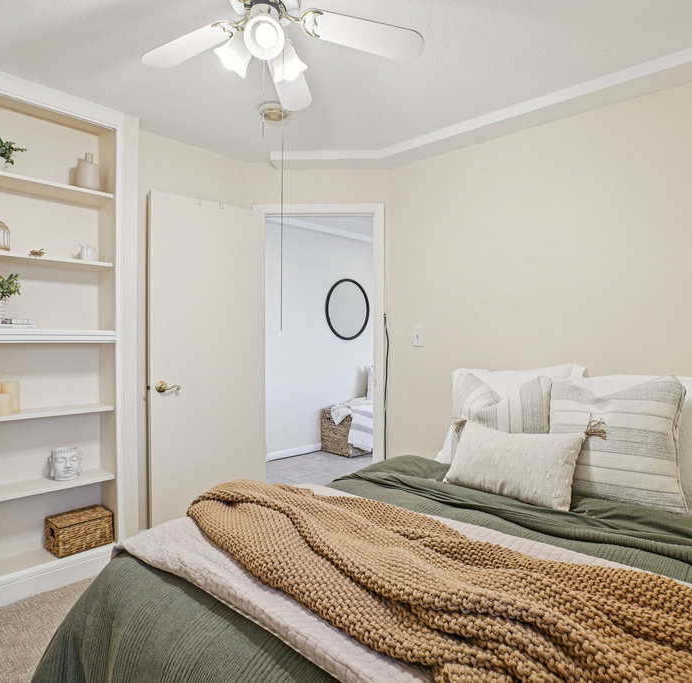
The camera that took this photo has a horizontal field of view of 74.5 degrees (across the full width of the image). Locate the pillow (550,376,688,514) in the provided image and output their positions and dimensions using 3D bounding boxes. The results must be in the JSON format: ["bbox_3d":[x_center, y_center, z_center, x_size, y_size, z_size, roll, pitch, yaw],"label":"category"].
[{"bbox_3d":[1.056,0.369,1.807,0.480,0.480,0.160,0,-20,40],"label":"pillow"}]

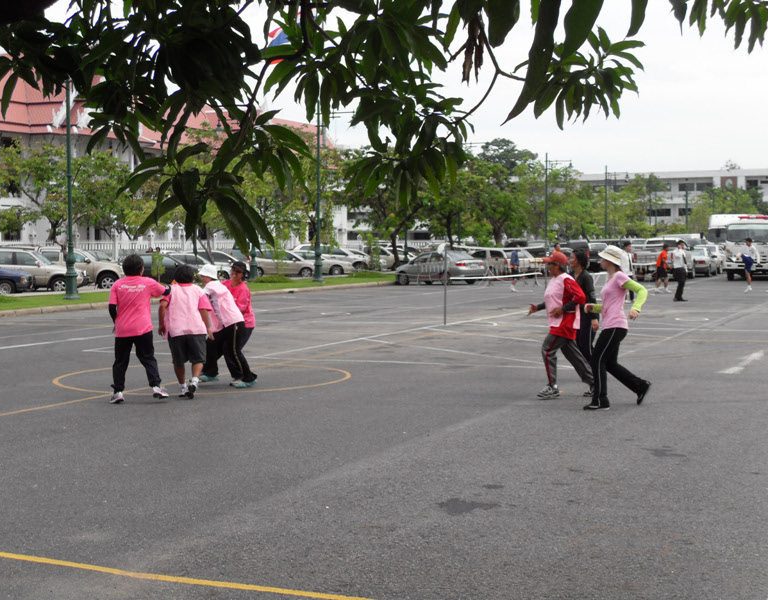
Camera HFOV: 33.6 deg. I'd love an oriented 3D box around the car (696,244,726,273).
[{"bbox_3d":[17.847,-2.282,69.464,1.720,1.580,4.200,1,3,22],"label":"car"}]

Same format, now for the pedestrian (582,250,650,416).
[{"bbox_3d":[2.300,0.262,12.564,0.680,1.610,0.520,0,3,0],"label":"pedestrian"}]

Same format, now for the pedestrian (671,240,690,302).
[{"bbox_3d":[8.058,-0.785,34.462,0.420,1.670,0.480,1,3,22],"label":"pedestrian"}]

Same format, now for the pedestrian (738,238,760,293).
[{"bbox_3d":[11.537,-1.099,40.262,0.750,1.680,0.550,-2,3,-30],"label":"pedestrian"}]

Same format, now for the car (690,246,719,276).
[{"bbox_3d":[15.195,-1.850,61.768,1.700,1.430,4.350,1,3,23],"label":"car"}]

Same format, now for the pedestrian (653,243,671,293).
[{"bbox_3d":[8.968,-1.025,40.765,0.550,1.550,0.480,0,3,-6],"label":"pedestrian"}]

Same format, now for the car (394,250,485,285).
[{"bbox_3d":[2.455,-1.397,55.467,4.290,1.460,1.690,2,4,44],"label":"car"}]

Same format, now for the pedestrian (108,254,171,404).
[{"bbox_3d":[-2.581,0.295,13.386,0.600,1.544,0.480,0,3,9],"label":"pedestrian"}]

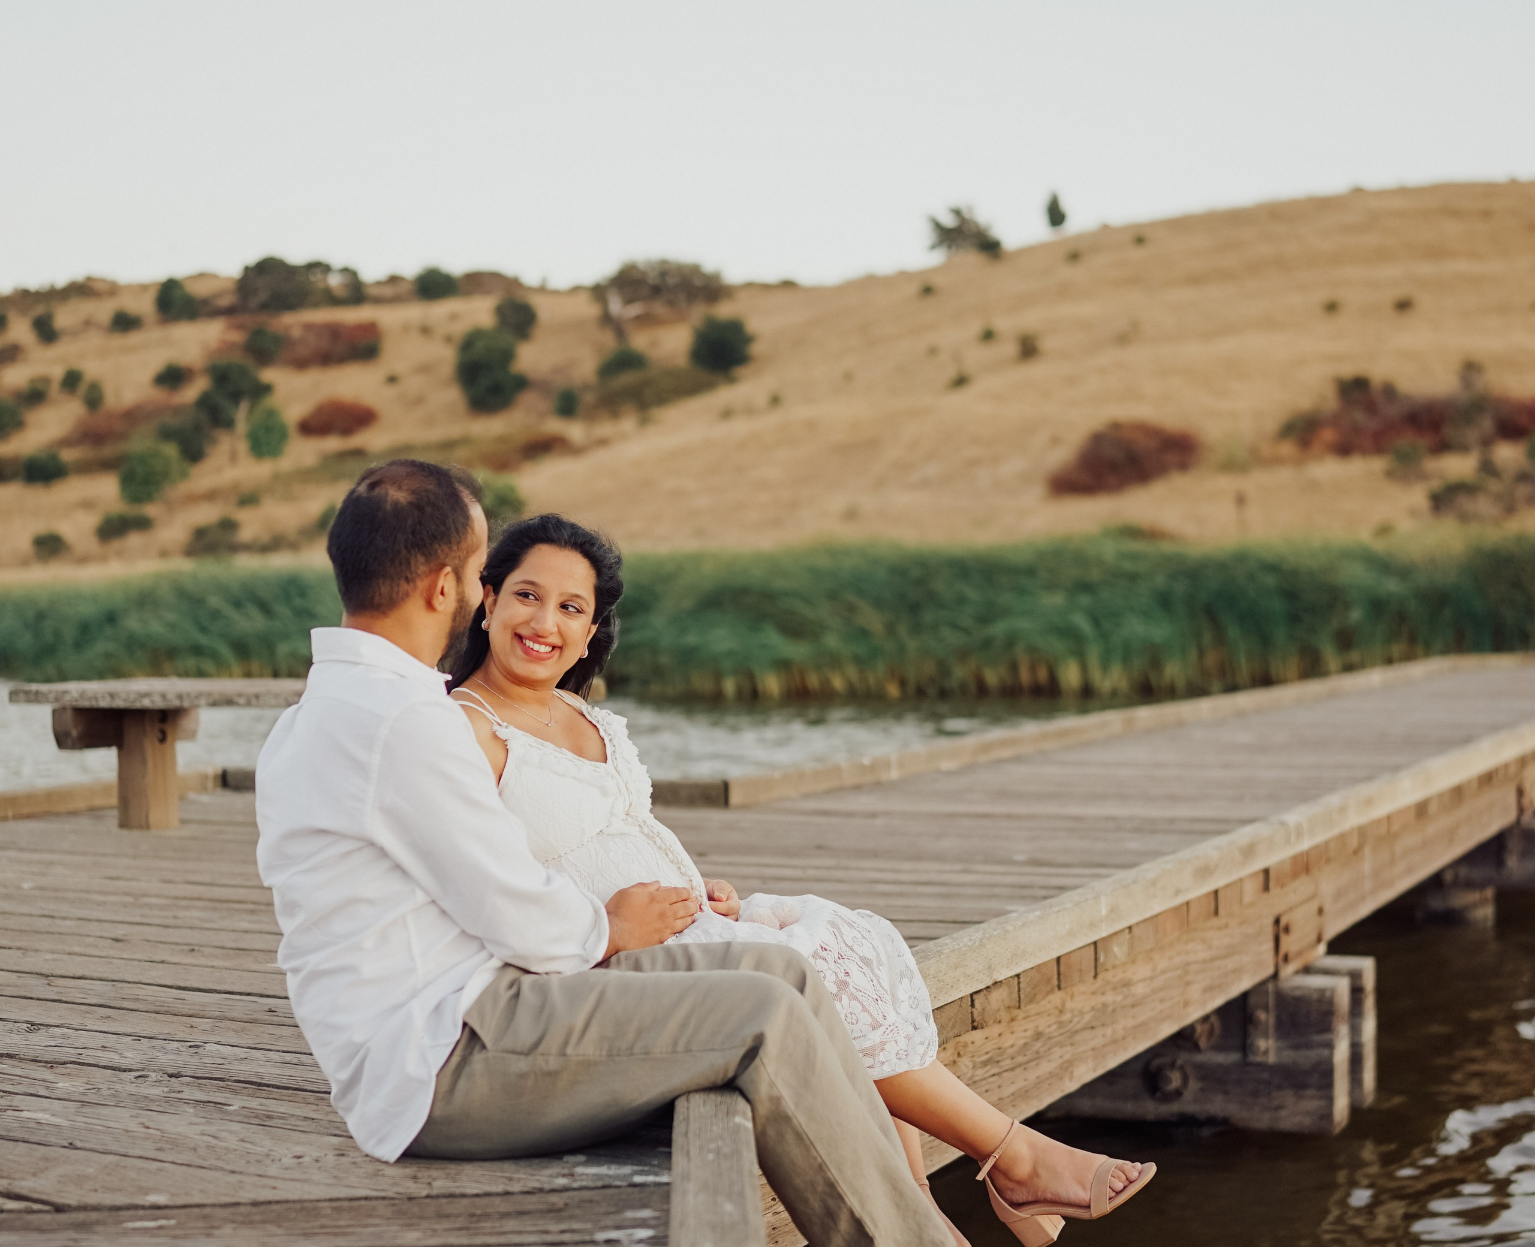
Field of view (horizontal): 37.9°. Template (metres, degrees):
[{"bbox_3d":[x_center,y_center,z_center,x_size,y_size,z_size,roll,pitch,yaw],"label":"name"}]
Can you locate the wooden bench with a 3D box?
[{"bbox_3d":[-1.400,0.410,6.800,1.750,0.420,0.650,0,1,8],"label":"wooden bench"}]

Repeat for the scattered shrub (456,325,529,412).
[{"bbox_3d":[-15.476,-14.215,125.000,4.020,4.820,3.820,0,2,0],"label":"scattered shrub"}]

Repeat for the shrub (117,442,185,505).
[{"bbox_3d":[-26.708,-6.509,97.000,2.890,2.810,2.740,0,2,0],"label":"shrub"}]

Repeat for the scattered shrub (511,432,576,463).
[{"bbox_3d":[-10.810,-8.549,108.000,3.040,1.560,2.280,0,2,0],"label":"scattered shrub"}]

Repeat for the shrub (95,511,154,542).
[{"bbox_3d":[-19.543,-2.951,68.000,1.804,0.929,1.533,-1,1,0],"label":"shrub"}]

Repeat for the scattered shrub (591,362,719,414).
[{"bbox_3d":[-6.179,-12.795,122.000,7.060,2.940,4.240,0,2,0],"label":"scattered shrub"}]

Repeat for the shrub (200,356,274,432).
[{"bbox_3d":[-20.703,-8.845,87.000,2.938,2.937,2.938,-1,1,0],"label":"shrub"}]

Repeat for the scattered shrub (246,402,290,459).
[{"bbox_3d":[-18.326,-7.084,82.000,1.582,2.109,1.582,-1,1,0],"label":"scattered shrub"}]

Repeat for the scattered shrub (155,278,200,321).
[{"bbox_3d":[-39.553,-21.699,150.000,2.890,3.010,2.750,0,2,0],"label":"scattered shrub"}]

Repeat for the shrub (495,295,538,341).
[{"bbox_3d":[-16.657,-20.220,148.000,2.860,2.970,2.710,0,2,0],"label":"shrub"}]

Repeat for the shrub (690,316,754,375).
[{"bbox_3d":[-2.112,-12.789,103.000,2.898,2.814,2.898,-1,1,0],"label":"shrub"}]

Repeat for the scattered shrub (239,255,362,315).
[{"bbox_3d":[-33.572,-24.110,160.000,9.000,4.110,5.850,0,2,0],"label":"scattered shrub"}]

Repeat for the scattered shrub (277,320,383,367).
[{"bbox_3d":[-20.512,-13.080,105.000,4.727,2.278,4.018,-1,1,0],"label":"scattered shrub"}]

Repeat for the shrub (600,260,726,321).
[{"bbox_3d":[-5.689,-18.090,122.000,6.866,3.334,5.836,-1,1,0],"label":"shrub"}]

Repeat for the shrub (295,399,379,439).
[{"bbox_3d":[-21.904,-10.490,114.000,4.220,2.020,3.160,0,2,0],"label":"shrub"}]

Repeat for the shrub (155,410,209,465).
[{"bbox_3d":[-27.695,-8.817,106.000,2.560,2.730,2.430,0,2,0],"label":"shrub"}]

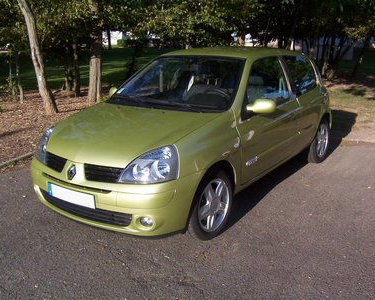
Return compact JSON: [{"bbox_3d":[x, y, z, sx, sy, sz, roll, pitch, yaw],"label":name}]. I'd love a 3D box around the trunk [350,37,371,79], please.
[{"bbox_3d":[6.318,-3.345,15.178,0.270,1.617,0.260,20,20,16],"label":"trunk"}]

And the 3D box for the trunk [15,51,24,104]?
[{"bbox_3d":[-4.340,-1.889,10.696,0.130,1.327,0.120,-3,14,-22],"label":"trunk"}]

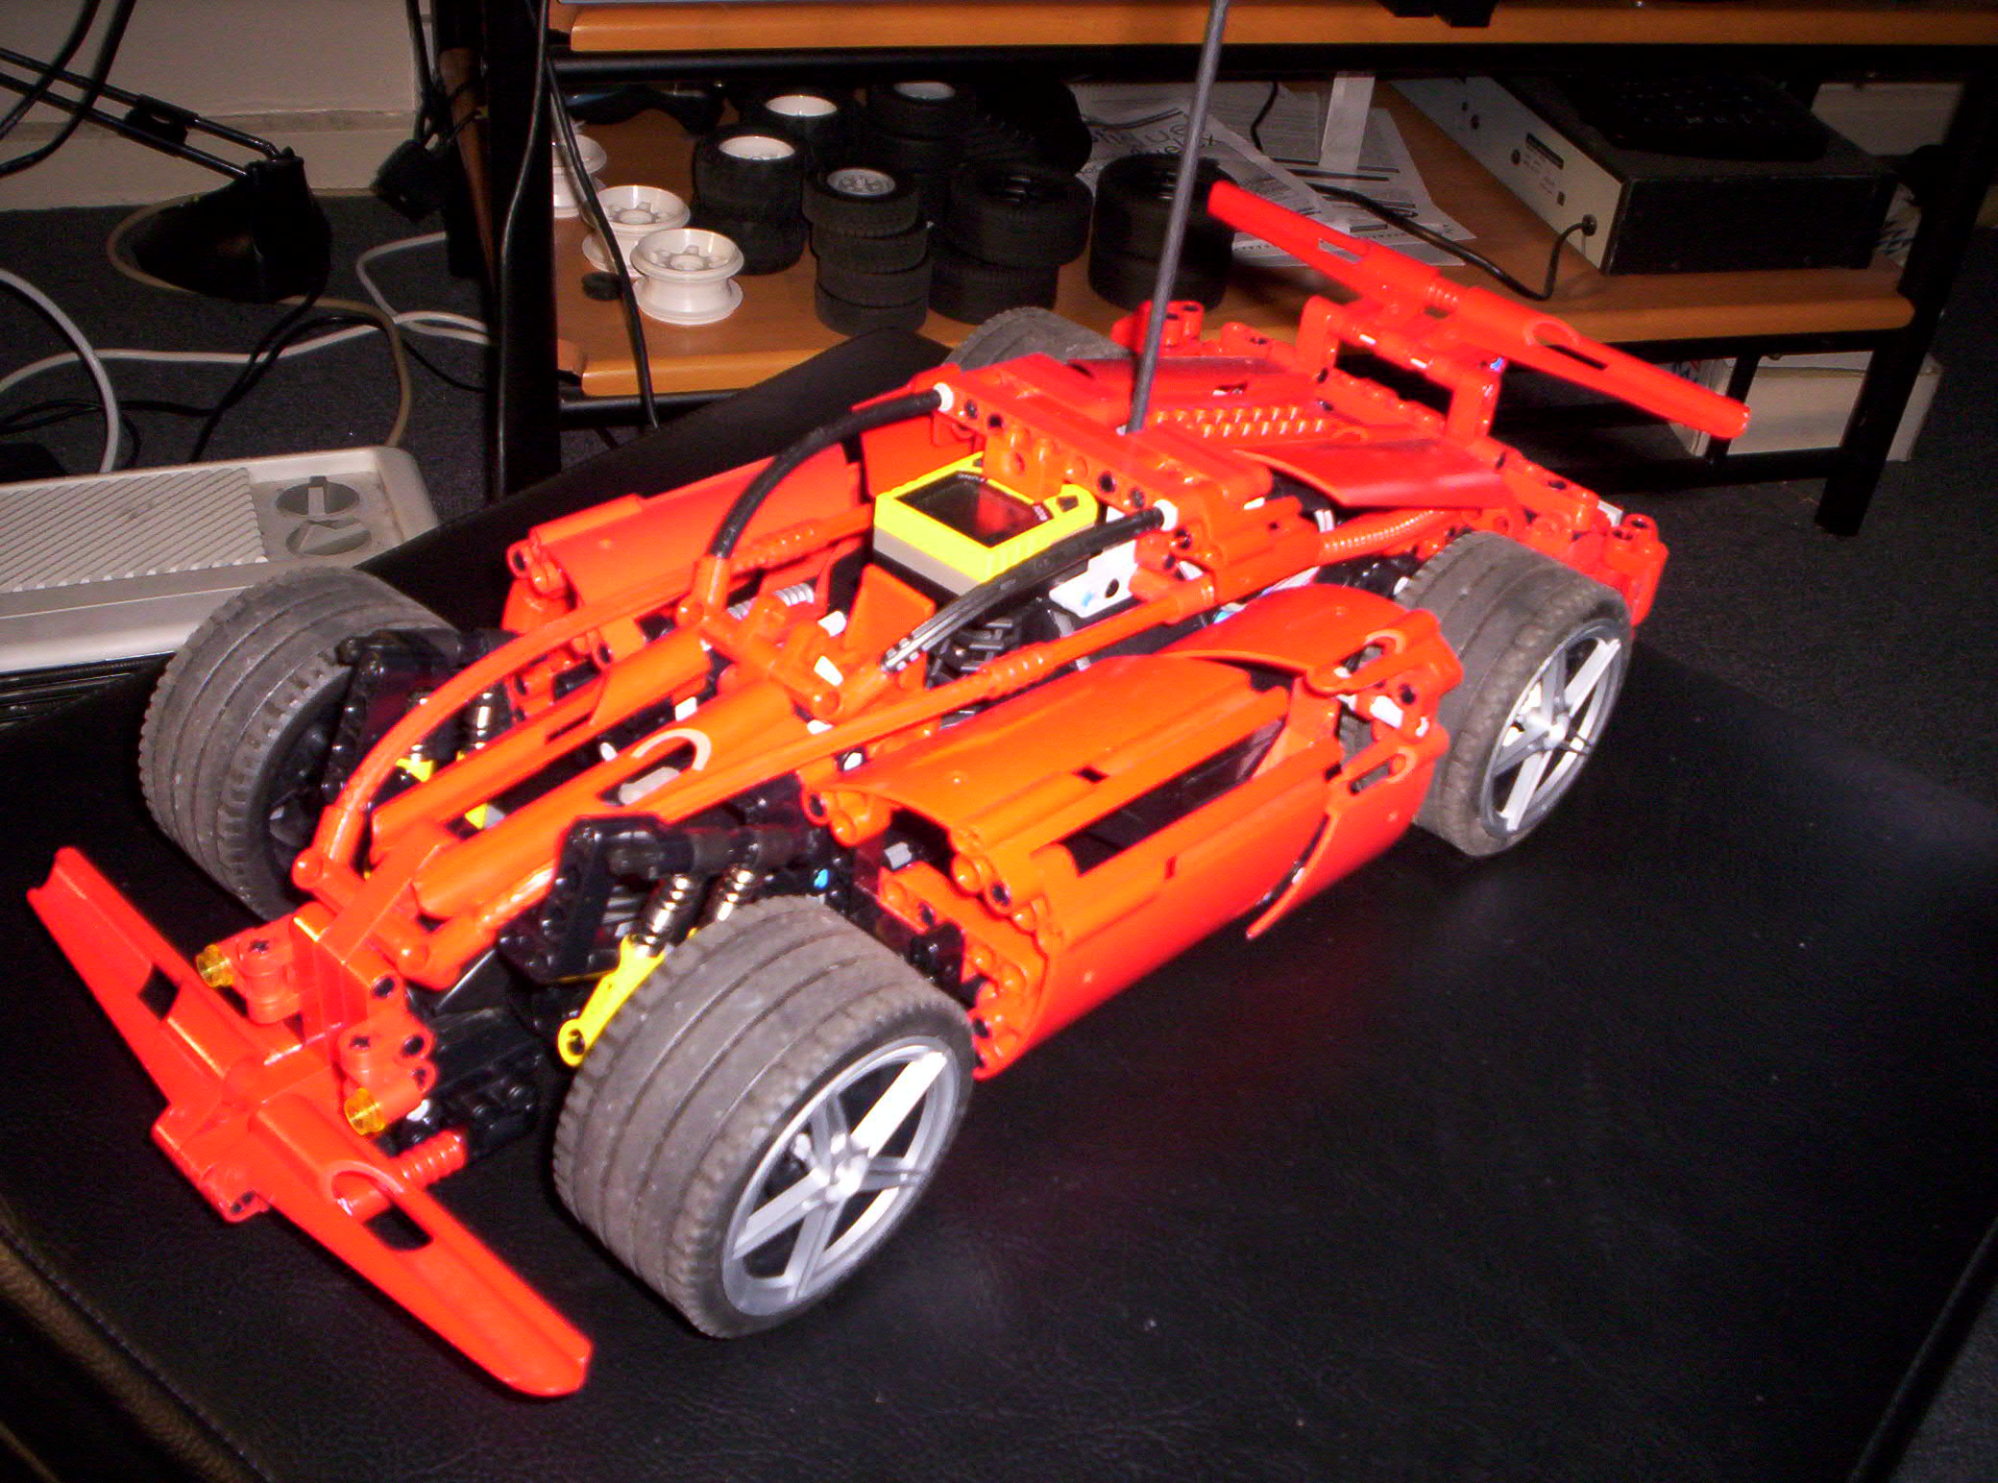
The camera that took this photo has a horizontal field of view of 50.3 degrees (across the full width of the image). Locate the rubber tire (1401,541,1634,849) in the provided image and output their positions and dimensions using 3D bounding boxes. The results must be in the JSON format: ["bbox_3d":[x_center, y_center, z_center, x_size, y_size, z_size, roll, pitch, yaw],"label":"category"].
[{"bbox_3d":[0.113,-0.010,0.489,0.069,0.069,0.035,-26,44,-38],"label":"rubber tire"}]

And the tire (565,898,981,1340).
[{"bbox_3d":[-0.039,0.064,0.367,0.036,0.069,0.069,31,42,30],"label":"tire"}]

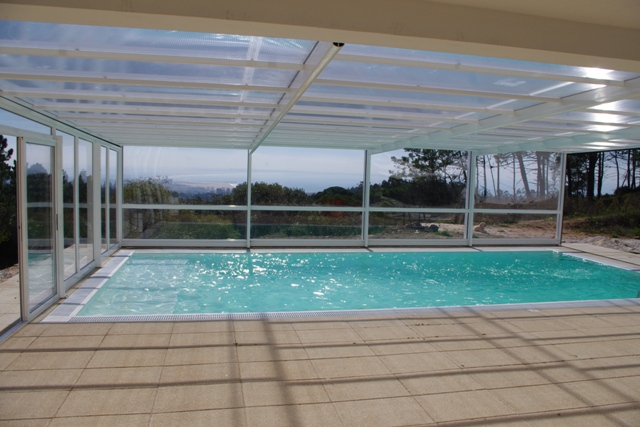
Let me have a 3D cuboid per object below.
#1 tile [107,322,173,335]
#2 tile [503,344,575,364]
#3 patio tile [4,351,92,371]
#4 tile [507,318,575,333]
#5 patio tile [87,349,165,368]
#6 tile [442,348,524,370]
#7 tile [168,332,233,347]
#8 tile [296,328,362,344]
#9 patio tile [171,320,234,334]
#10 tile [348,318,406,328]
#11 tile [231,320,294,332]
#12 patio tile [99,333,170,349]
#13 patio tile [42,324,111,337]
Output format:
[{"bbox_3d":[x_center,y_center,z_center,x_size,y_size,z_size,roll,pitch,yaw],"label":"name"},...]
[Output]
[{"bbox_3d":[-1.774,1.161,4.794,0.600,0.035,0.400,1,5,-12],"label":"tile"},{"bbox_3d":[1.992,1.295,4.360,0.600,0.040,0.400,1,5,-12],"label":"tile"},{"bbox_3d":[-2.151,1.197,3.868,0.600,0.040,0.400,1,5,-12],"label":"patio tile"},{"bbox_3d":[2.414,1.241,5.260,0.600,0.040,0.400,1,5,-12],"label":"tile"},{"bbox_3d":[-1.583,1.213,3.976,0.600,0.040,0.400,1,5,-12],"label":"patio tile"},{"bbox_3d":[1.437,1.305,4.282,0.600,0.035,0.400,1,5,-12],"label":"tile"},{"bbox_3d":[-1.088,1.197,4.480,0.600,0.040,0.400,1,5,-12],"label":"tile"},{"bbox_3d":[0.088,1.225,4.772,0.600,0.035,0.400,1,5,-12],"label":"tile"},{"bbox_3d":[-1.183,1.172,4.909,0.600,0.035,0.400,1,5,-12],"label":"patio tile"},{"bbox_3d":[0.592,1.196,5.245,0.600,0.040,0.400,1,5,-12],"label":"tile"},{"bbox_3d":[-0.586,1.178,4.990,0.600,0.040,0.400,1,5,-12],"label":"tile"},{"bbox_3d":[-1.690,1.195,4.410,0.600,0.035,0.400,1,5,-12],"label":"patio tile"},{"bbox_3d":[-2.360,1.150,4.688,0.600,0.035,0.400,1,5,-12],"label":"patio tile"}]

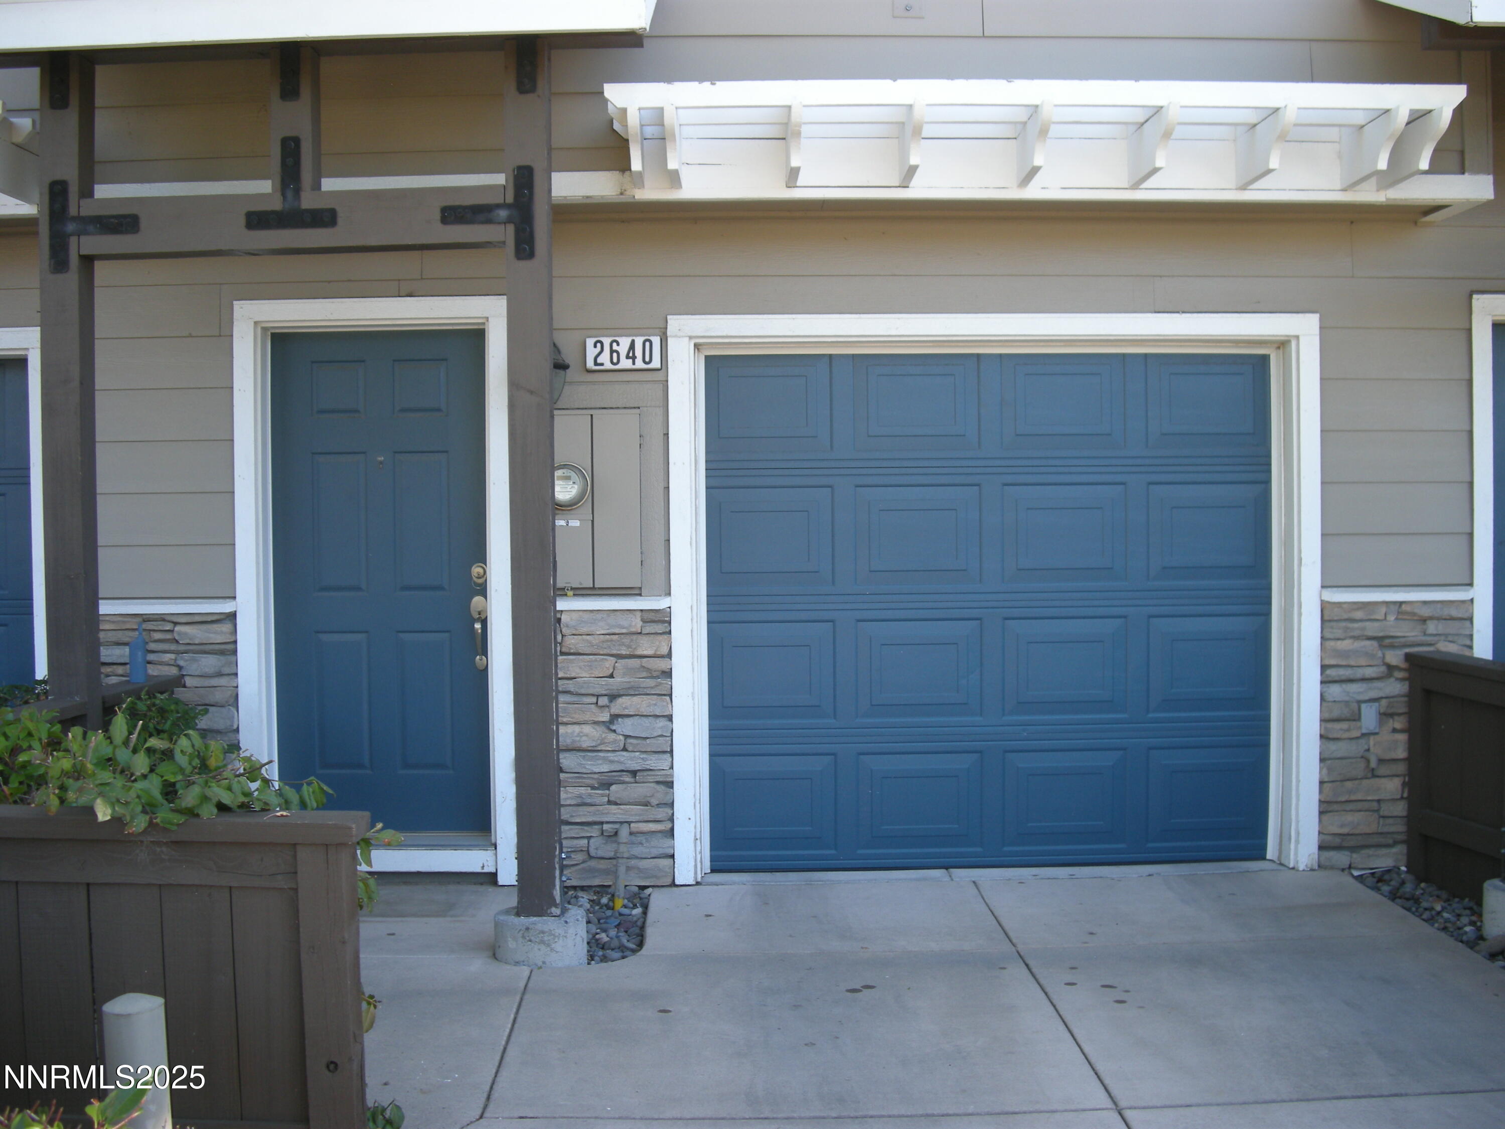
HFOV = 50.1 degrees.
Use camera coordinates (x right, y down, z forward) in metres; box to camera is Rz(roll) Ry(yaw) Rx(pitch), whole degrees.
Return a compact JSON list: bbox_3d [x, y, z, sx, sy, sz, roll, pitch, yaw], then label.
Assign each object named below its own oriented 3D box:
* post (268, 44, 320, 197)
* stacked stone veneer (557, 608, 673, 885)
[{"bbox_3d":[-1.520,-1.469,5.362,0.133,0.495,0.133,-1,2,-2],"label":"post"},{"bbox_3d":[-0.585,0.722,6.407,0.538,1.092,0.090,-1,2,-2],"label":"stacked stone veneer"}]

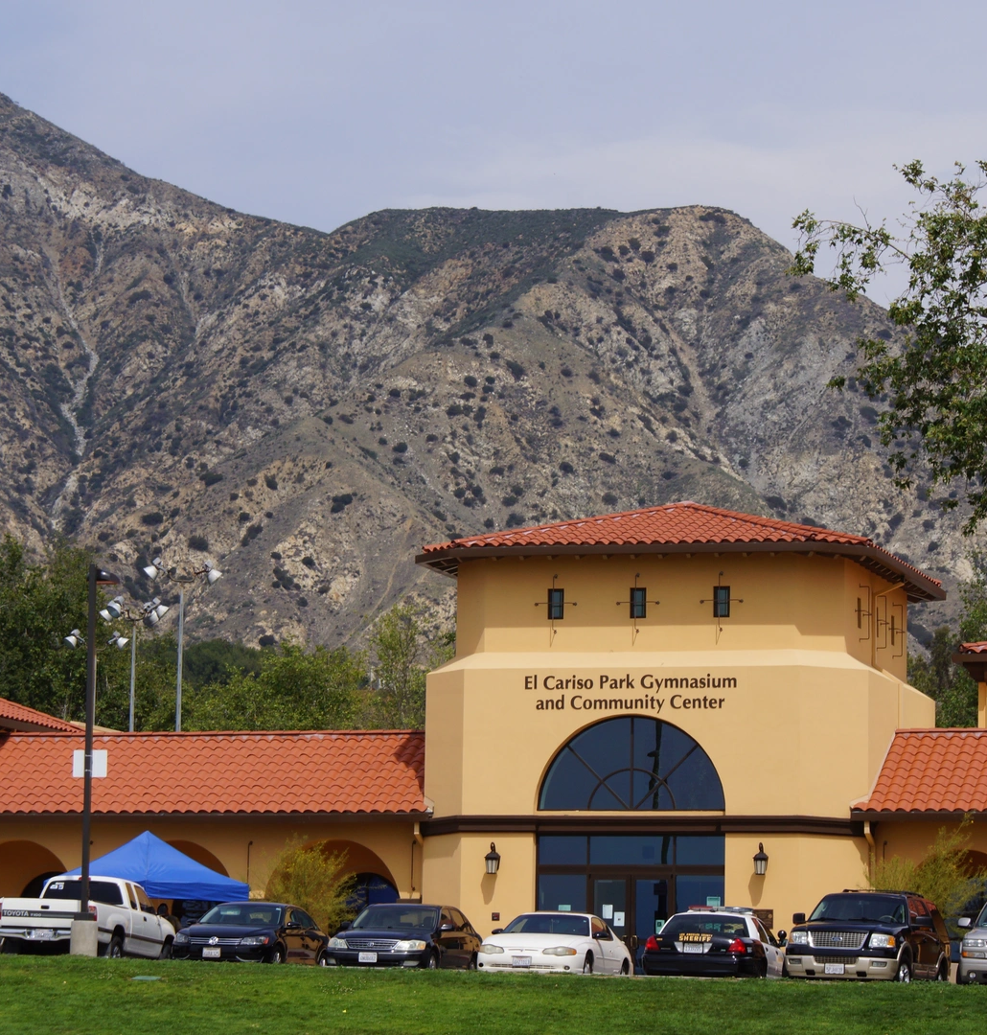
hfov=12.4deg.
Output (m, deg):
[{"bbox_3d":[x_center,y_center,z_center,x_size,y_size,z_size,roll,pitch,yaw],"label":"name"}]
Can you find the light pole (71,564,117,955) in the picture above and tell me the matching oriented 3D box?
[{"bbox_3d":[-6.800,4.315,77.287,0.580,7.010,1.080,-1,-7,14],"label":"light pole"}]

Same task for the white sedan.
[{"bbox_3d":[1.087,7.443,77.440,1.845,1.400,5.030,0,-7,14],"label":"white sedan"}]

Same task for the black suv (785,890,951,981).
[{"bbox_3d":[6.455,7.364,77.603,2.000,1.970,5.230,0,-7,17],"label":"black suv"}]

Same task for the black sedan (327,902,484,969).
[{"bbox_3d":[-1.503,7.455,78.661,1.820,1.460,4.870,0,-7,14],"label":"black sedan"}]

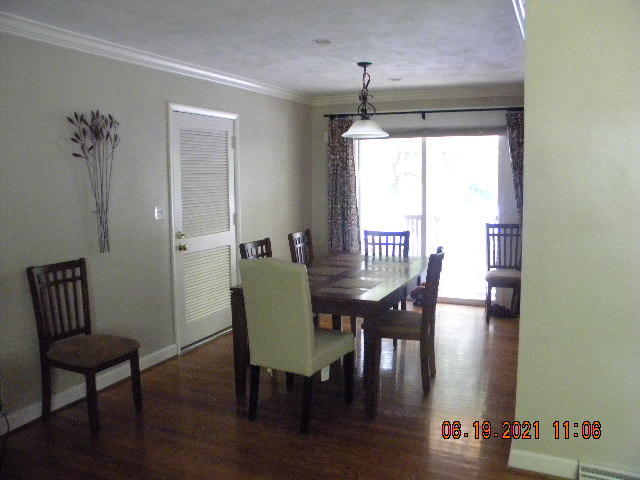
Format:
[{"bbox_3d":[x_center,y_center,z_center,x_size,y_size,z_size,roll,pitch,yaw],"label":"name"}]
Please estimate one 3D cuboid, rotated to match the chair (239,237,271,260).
[{"bbox_3d":[-0.277,0.509,4.167,0.540,0.975,0.450,4,9,30],"label":"chair"}]

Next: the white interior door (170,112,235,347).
[{"bbox_3d":[-1.013,-0.095,4.703,0.060,2.030,0.850,3,8,25],"label":"white interior door"}]

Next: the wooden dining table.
[{"bbox_3d":[0.233,0.630,4.101,1.040,0.765,1.670,2,8,25],"label":"wooden dining table"}]

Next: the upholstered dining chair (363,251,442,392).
[{"bbox_3d":[0.612,0.556,3.780,0.540,0.975,0.450,3,8,22],"label":"upholstered dining chair"}]

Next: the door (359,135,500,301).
[{"bbox_3d":[1.204,-0.254,5.991,1.760,2.000,0.100,3,8,25],"label":"door"}]

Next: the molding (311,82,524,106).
[{"bbox_3d":[1.077,-1.624,5.790,2.650,0.130,0.100,3,8,25],"label":"molding"}]

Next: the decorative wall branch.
[{"bbox_3d":[-1.484,-0.398,3.511,0.060,0.970,0.440,2,8,25],"label":"decorative wall branch"}]

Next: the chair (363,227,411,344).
[{"bbox_3d":[0.548,0.433,4.807,0.440,0.970,0.550,2,8,25],"label":"chair"}]

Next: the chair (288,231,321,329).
[{"bbox_3d":[0.053,0.426,4.785,0.540,0.975,0.450,4,9,29],"label":"chair"}]

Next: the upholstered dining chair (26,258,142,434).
[{"bbox_3d":[-1.421,0.635,3.197,0.540,0.960,0.430,2,8,25],"label":"upholstered dining chair"}]

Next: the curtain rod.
[{"bbox_3d":[1.164,-1.428,5.805,2.400,0.050,0.070,2,7,23],"label":"curtain rod"}]

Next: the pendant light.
[{"bbox_3d":[0.393,-1.217,4.518,0.430,0.620,0.430,-1,7,0],"label":"pendant light"}]

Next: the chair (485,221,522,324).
[{"bbox_3d":[1.932,0.346,5.331,0.450,0.975,0.540,1,8,11],"label":"chair"}]

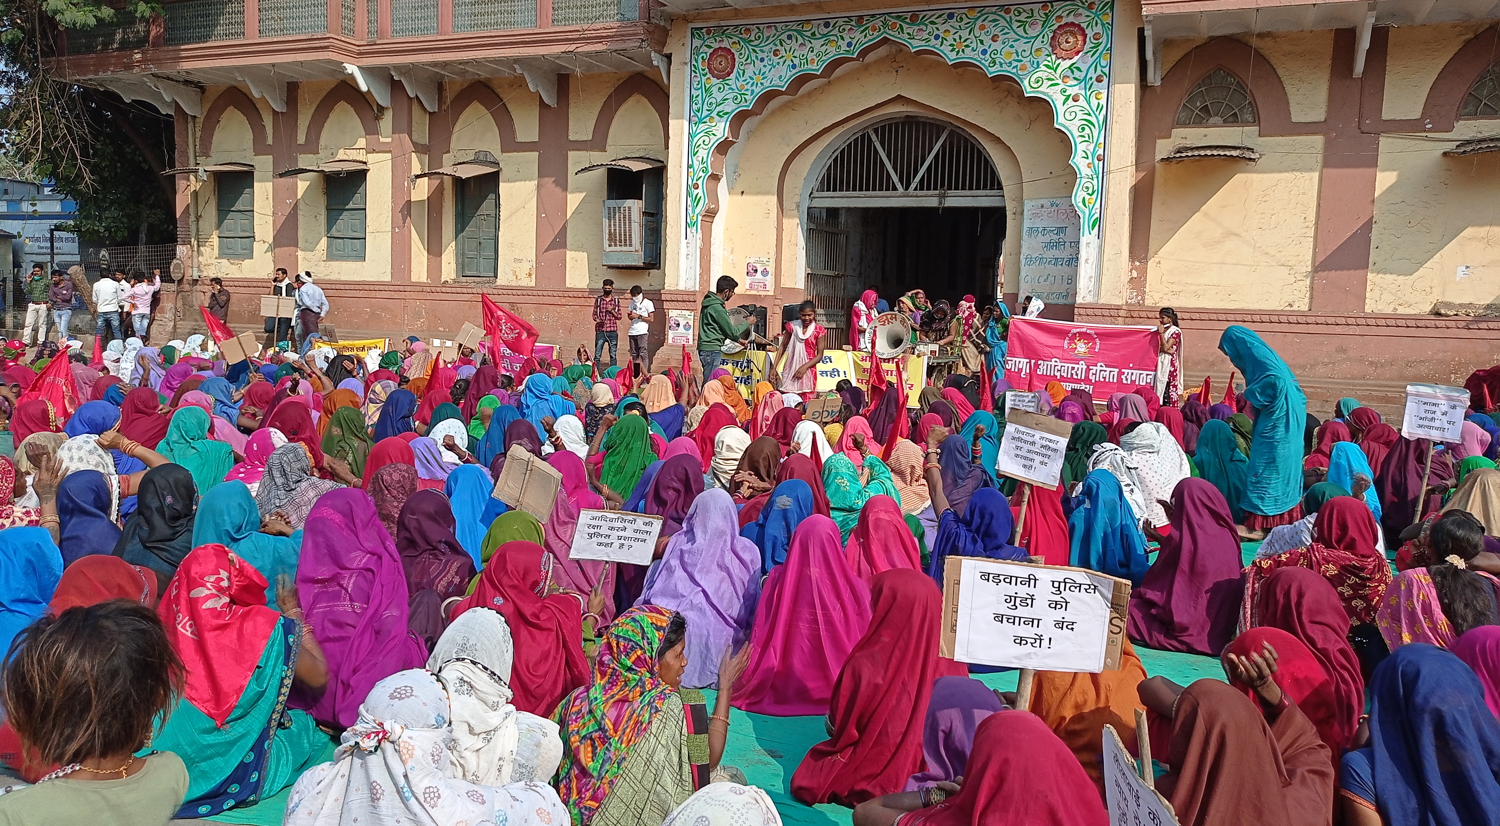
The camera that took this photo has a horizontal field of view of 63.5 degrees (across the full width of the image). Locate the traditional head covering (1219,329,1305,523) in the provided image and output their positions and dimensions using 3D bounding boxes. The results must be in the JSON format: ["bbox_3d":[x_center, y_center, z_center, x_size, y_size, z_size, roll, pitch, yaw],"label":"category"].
[{"bbox_3d":[3.545,0.065,8.400,0.600,1.330,0.470,3,5,9],"label":"traditional head covering"}]

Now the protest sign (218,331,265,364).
[{"bbox_3d":[-4.331,-0.553,10.300,0.300,0.210,0.015,-19,3,3],"label":"protest sign"}]

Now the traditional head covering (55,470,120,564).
[{"bbox_3d":[-2.598,0.424,4.770,0.260,0.400,0.300,5,7,30],"label":"traditional head covering"}]

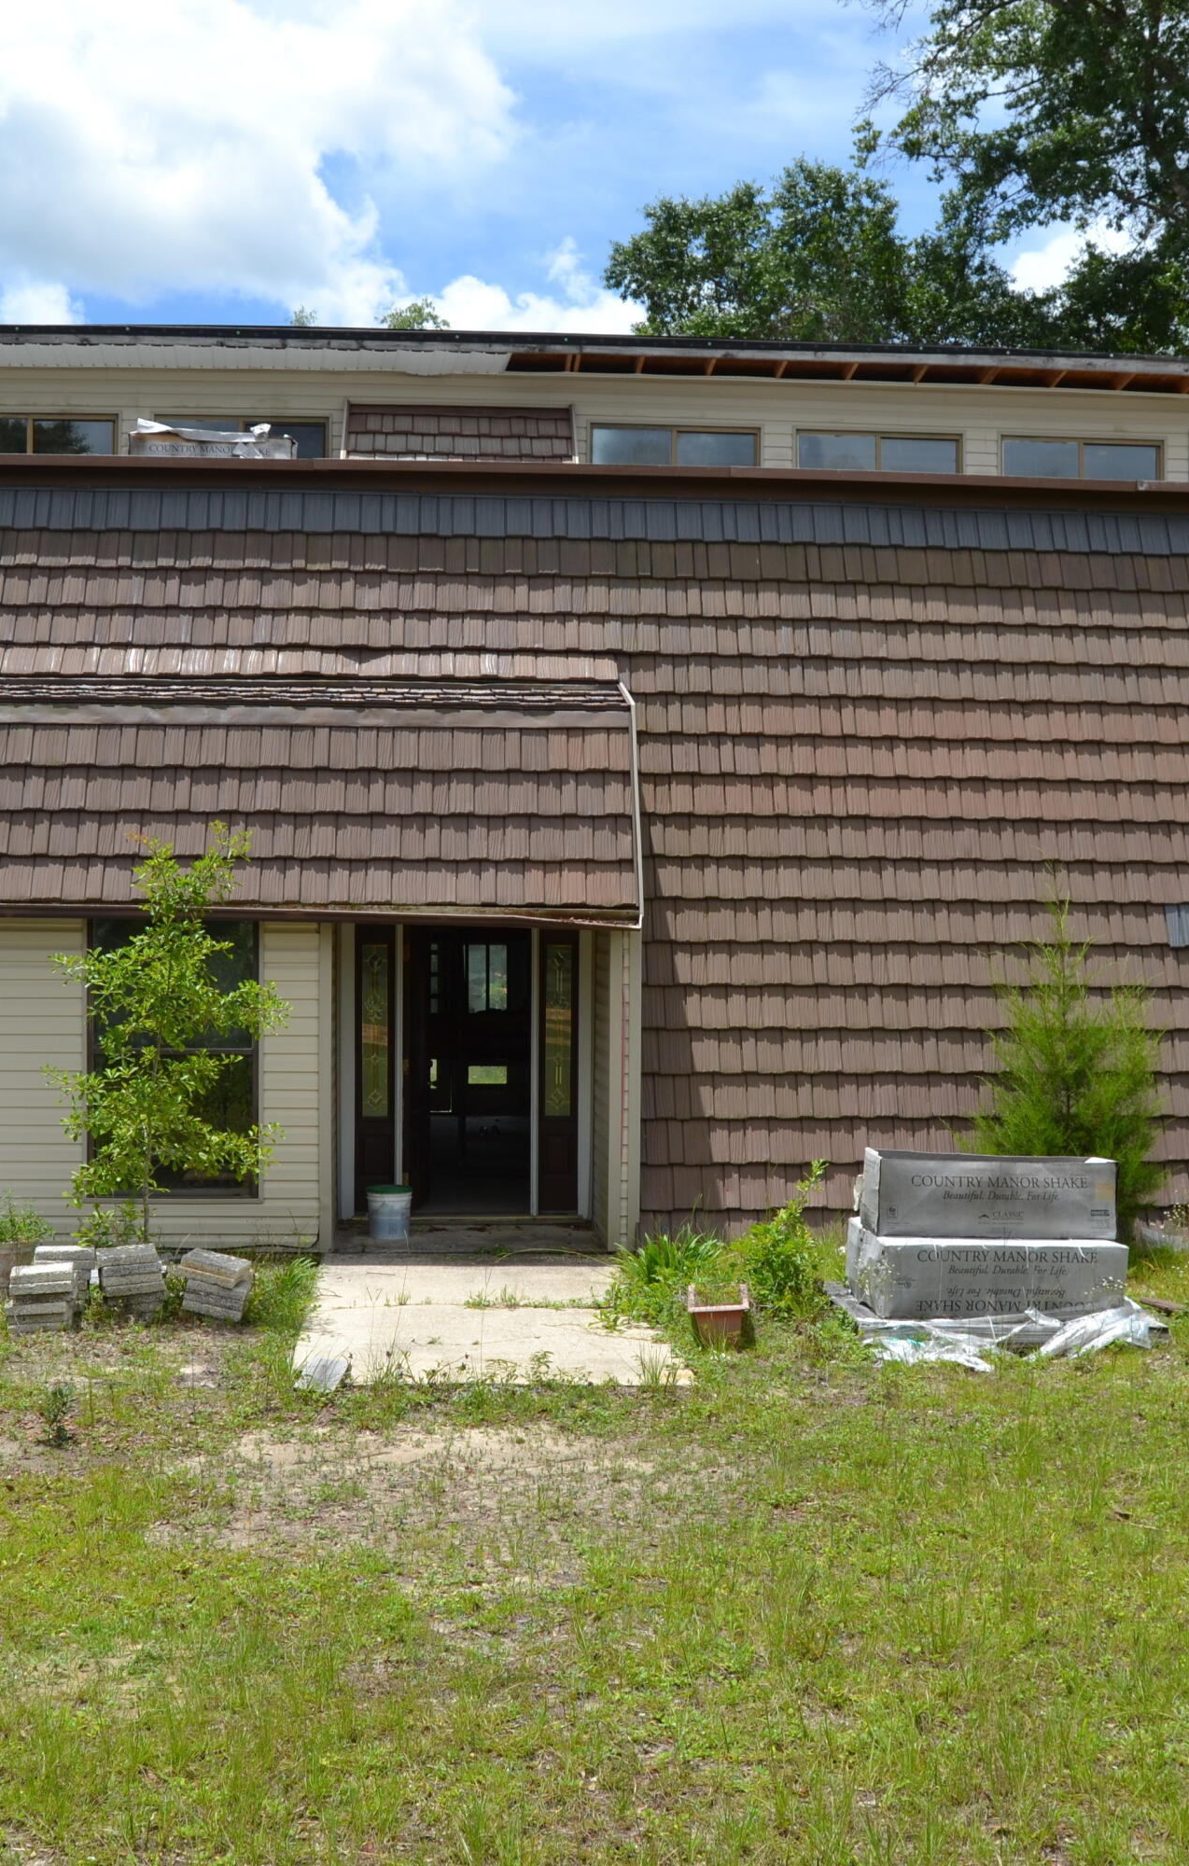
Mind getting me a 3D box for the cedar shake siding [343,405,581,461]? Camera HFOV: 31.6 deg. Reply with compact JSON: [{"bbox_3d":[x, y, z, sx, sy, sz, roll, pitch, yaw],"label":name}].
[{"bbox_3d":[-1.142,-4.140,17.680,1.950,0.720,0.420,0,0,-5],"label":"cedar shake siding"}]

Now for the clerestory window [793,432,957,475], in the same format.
[{"bbox_3d":[2.458,-4.070,18.150,1.460,0.550,0.100,0,0,-5],"label":"clerestory window"}]

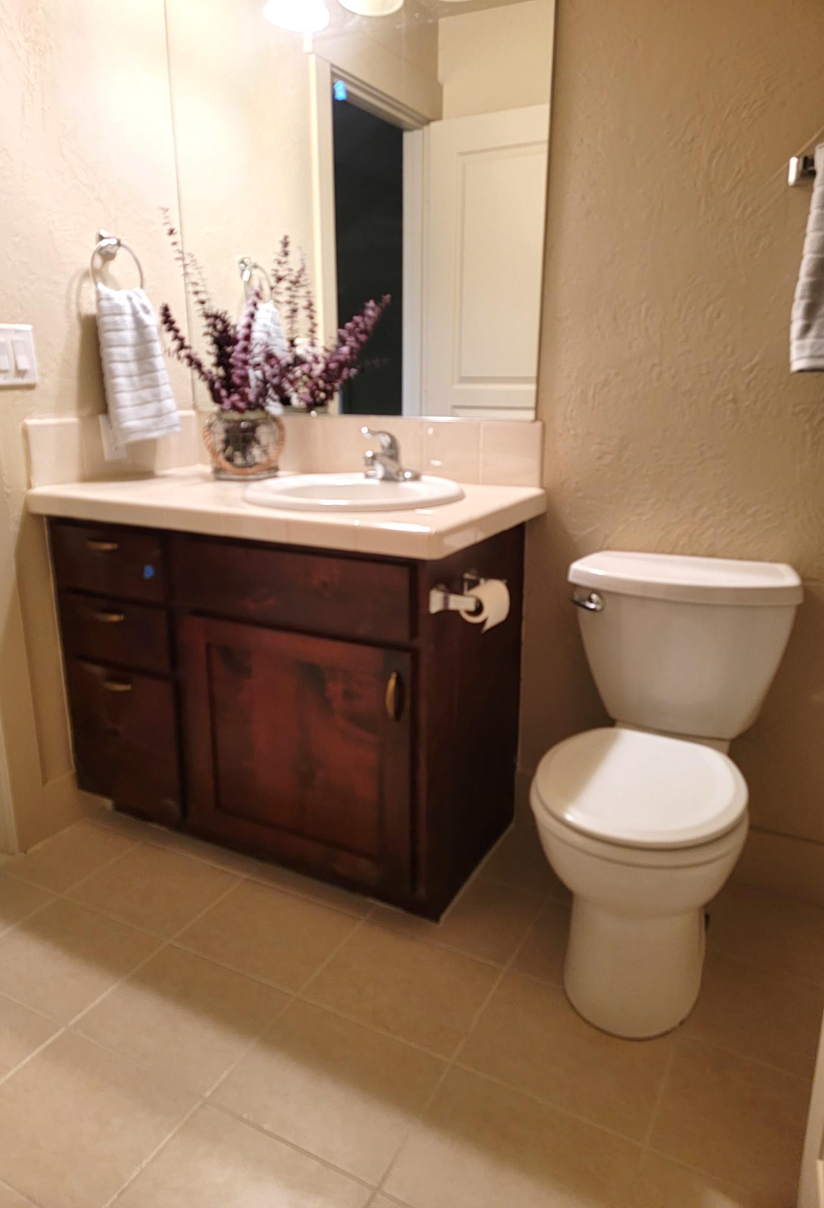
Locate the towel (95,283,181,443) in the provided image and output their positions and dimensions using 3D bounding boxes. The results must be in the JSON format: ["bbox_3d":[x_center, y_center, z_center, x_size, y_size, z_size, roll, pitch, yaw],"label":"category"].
[{"bbox_3d":[-0.672,-0.591,2.083,0.080,0.370,0.245,9,18,26],"label":"towel"}]

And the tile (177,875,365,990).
[{"bbox_3d":[-0.306,0.699,1.779,0.325,0.010,0.255,9,18,27],"label":"tile"}]

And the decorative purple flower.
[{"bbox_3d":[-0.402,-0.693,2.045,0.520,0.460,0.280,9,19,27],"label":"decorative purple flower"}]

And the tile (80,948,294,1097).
[{"bbox_3d":[-0.435,0.784,1.603,0.330,0.010,0.255,9,19,27],"label":"tile"}]

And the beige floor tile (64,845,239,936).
[{"bbox_3d":[-0.611,0.673,1.976,0.330,0.010,0.255,9,19,27],"label":"beige floor tile"}]

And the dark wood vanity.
[{"bbox_3d":[-0.300,0.178,2.076,1.005,0.825,0.532,9,18,26],"label":"dark wood vanity"}]

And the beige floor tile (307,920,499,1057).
[{"bbox_3d":[-0.017,0.764,1.676,0.330,0.010,0.255,9,19,27],"label":"beige floor tile"}]

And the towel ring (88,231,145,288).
[{"bbox_3d":[-0.737,-0.821,2.067,0.065,0.182,0.163,9,19,27],"label":"towel ring"}]

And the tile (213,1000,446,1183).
[{"bbox_3d":[-0.139,0.831,1.451,0.330,0.010,0.255,9,19,27],"label":"tile"}]

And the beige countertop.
[{"bbox_3d":[-0.286,-0.237,1.929,1.045,0.055,0.567,9,18,26],"label":"beige countertop"}]

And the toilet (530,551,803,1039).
[{"bbox_3d":[0.453,0.355,1.591,0.433,0.762,0.697,7,18,23],"label":"toilet"}]

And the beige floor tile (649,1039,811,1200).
[{"bbox_3d":[0.570,0.833,1.333,0.325,0.010,0.255,9,18,27],"label":"beige floor tile"}]

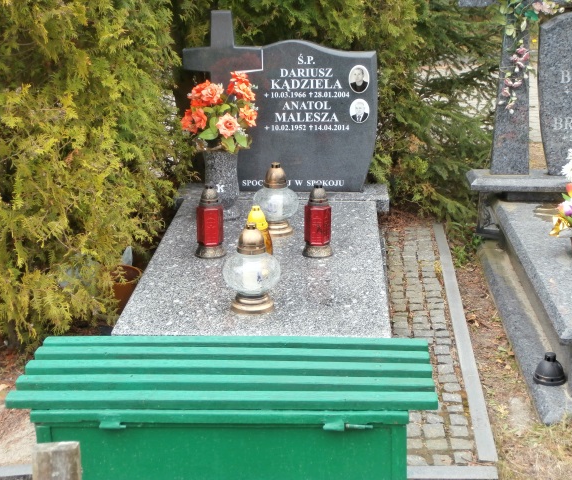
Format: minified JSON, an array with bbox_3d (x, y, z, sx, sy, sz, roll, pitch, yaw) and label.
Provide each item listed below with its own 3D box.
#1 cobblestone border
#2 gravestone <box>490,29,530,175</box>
[{"bbox_3d":[0.593,0.343,4.339,0.310,0.080,2.567,1,18,4],"label":"cobblestone border"},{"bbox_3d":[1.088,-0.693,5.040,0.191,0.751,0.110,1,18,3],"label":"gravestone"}]

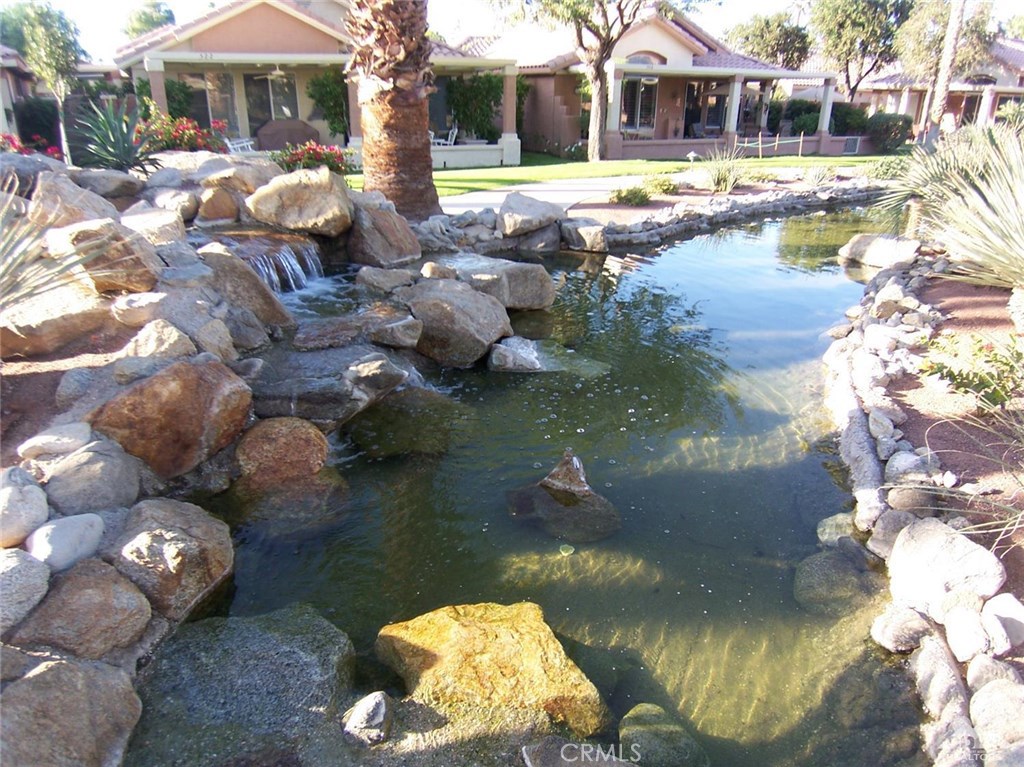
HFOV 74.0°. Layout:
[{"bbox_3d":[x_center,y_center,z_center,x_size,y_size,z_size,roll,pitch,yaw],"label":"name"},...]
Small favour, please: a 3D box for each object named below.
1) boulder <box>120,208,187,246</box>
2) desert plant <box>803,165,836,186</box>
[{"bbox_3d":[-3.105,-1.355,5.900,0.501,0.301,0.460,-10,23,-26],"label":"boulder"},{"bbox_3d":[7.050,-4.772,15.600,0.702,0.471,0.700,9,23,22],"label":"desert plant"}]

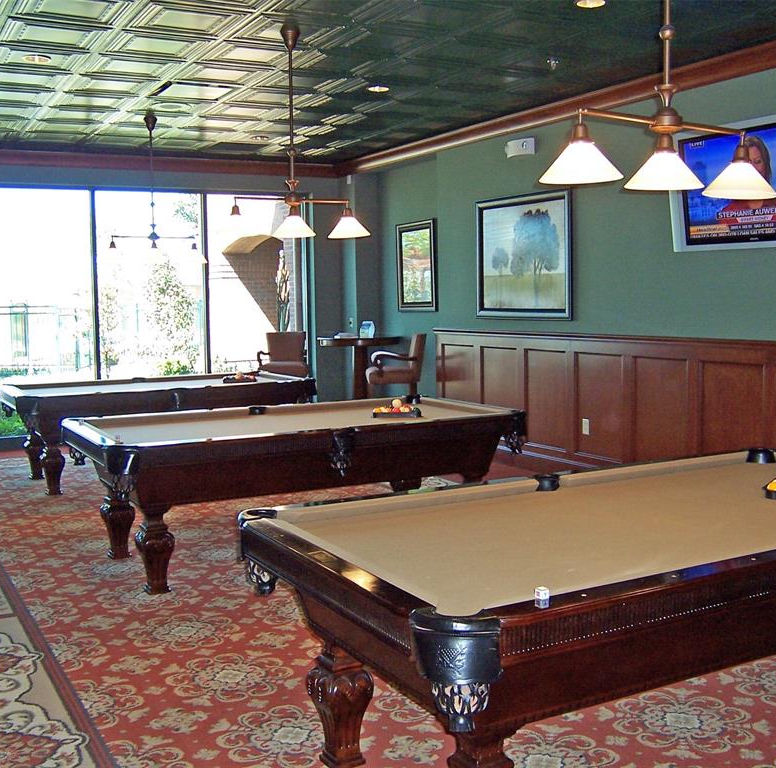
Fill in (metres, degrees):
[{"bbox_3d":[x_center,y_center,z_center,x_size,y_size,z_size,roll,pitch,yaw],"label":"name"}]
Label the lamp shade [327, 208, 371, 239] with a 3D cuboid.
[{"bbox_3d":[-0.238,-0.964,5.836,0.255,0.165,0.255,-1,5,0],"label":"lamp shade"}]

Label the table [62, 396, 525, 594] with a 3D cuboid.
[{"bbox_3d":[-0.535,0.585,5.814,2.510,0.790,1.370,-4,6,-28],"label":"table"}]

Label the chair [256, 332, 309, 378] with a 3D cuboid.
[{"bbox_3d":[-1.124,0.025,10.450,0.570,1.110,0.620,-1,5,-2],"label":"chair"}]

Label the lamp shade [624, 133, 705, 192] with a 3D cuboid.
[{"bbox_3d":[0.868,-0.700,3.066,0.250,0.165,0.250,-1,5,0],"label":"lamp shade"}]

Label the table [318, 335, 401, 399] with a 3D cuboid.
[{"bbox_3d":[-0.289,0.068,10.000,0.850,1.075,0.850,-1,5,0],"label":"table"}]

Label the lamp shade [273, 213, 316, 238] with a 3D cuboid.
[{"bbox_3d":[-0.544,-0.932,5.672,0.255,0.155,0.255,-1,5,0],"label":"lamp shade"}]

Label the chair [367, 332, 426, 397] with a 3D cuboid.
[{"bbox_3d":[0.079,0.077,9.620,0.630,1.110,0.570,-1,5,-6],"label":"chair"}]

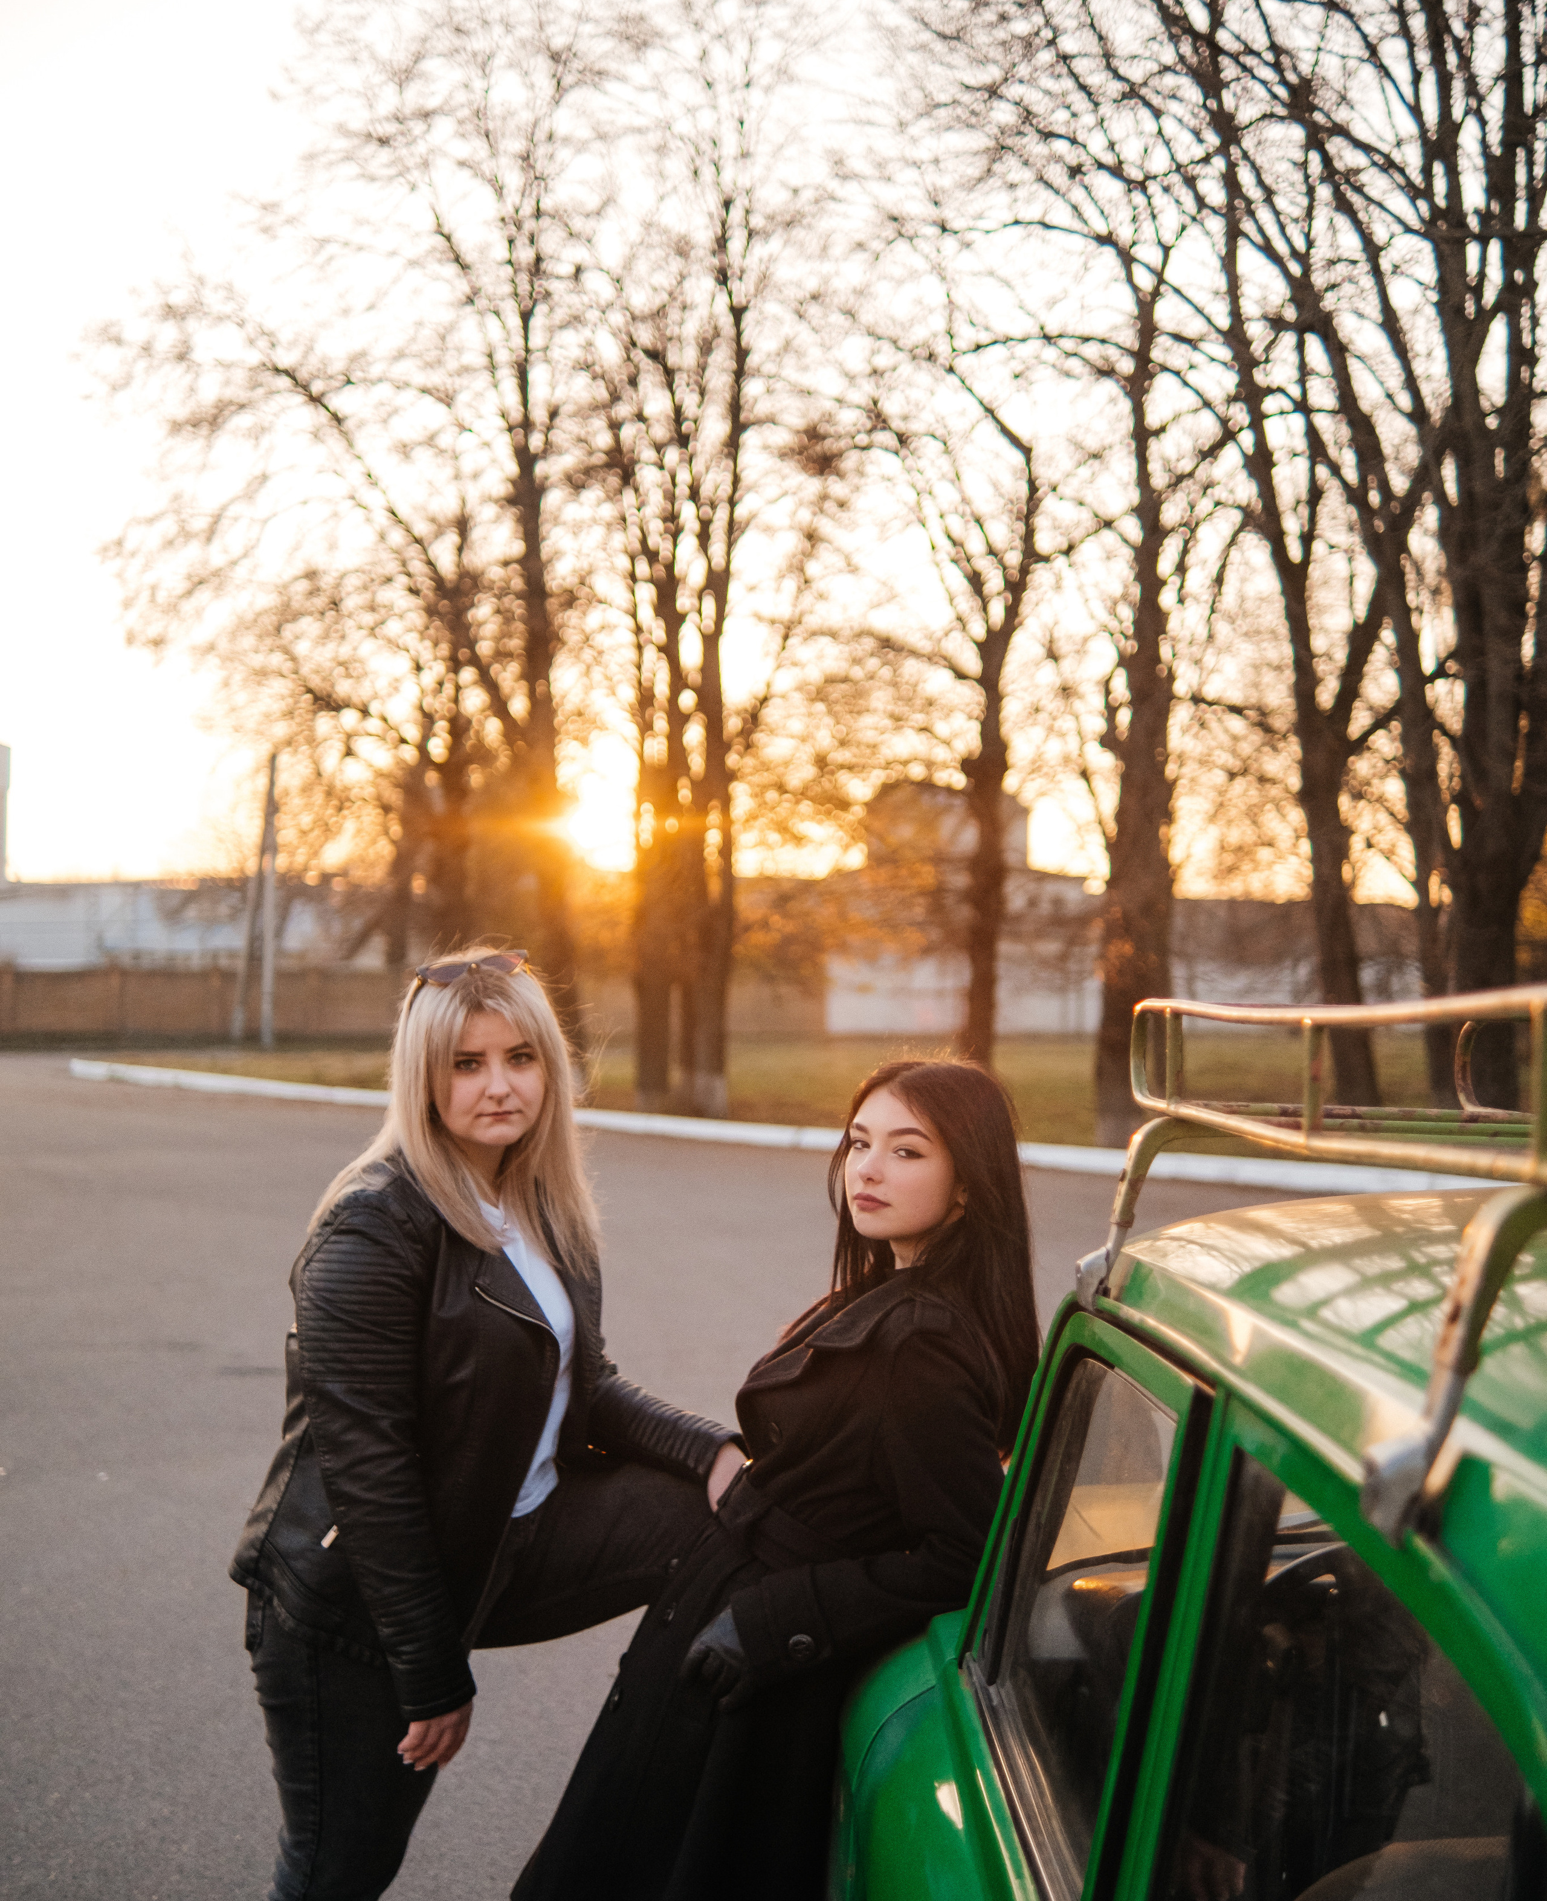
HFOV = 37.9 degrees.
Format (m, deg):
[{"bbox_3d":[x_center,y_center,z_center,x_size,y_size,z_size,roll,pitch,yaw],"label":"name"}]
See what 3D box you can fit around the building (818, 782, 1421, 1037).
[{"bbox_3d":[11.092,-1.379,73.000,18.500,8.000,12.000,0,-1,7],"label":"building"}]

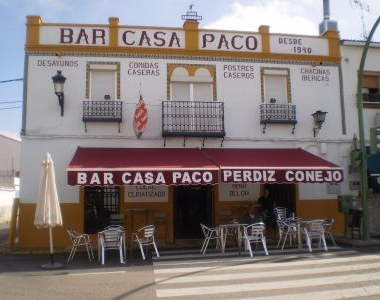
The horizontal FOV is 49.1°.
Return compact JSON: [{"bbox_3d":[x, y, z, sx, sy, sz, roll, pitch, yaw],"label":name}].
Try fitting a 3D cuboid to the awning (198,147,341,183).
[{"bbox_3d":[2.112,0.386,11.248,3.100,1.121,2.500,0,-6,-9],"label":"awning"}]

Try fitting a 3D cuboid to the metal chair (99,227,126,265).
[{"bbox_3d":[-1.753,2.144,9.360,0.550,0.755,0.560,0,-6,-14],"label":"metal chair"}]

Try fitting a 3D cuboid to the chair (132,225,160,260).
[{"bbox_3d":[-1.070,2.206,10.000,0.540,0.770,0.560,5,-8,-42],"label":"chair"}]

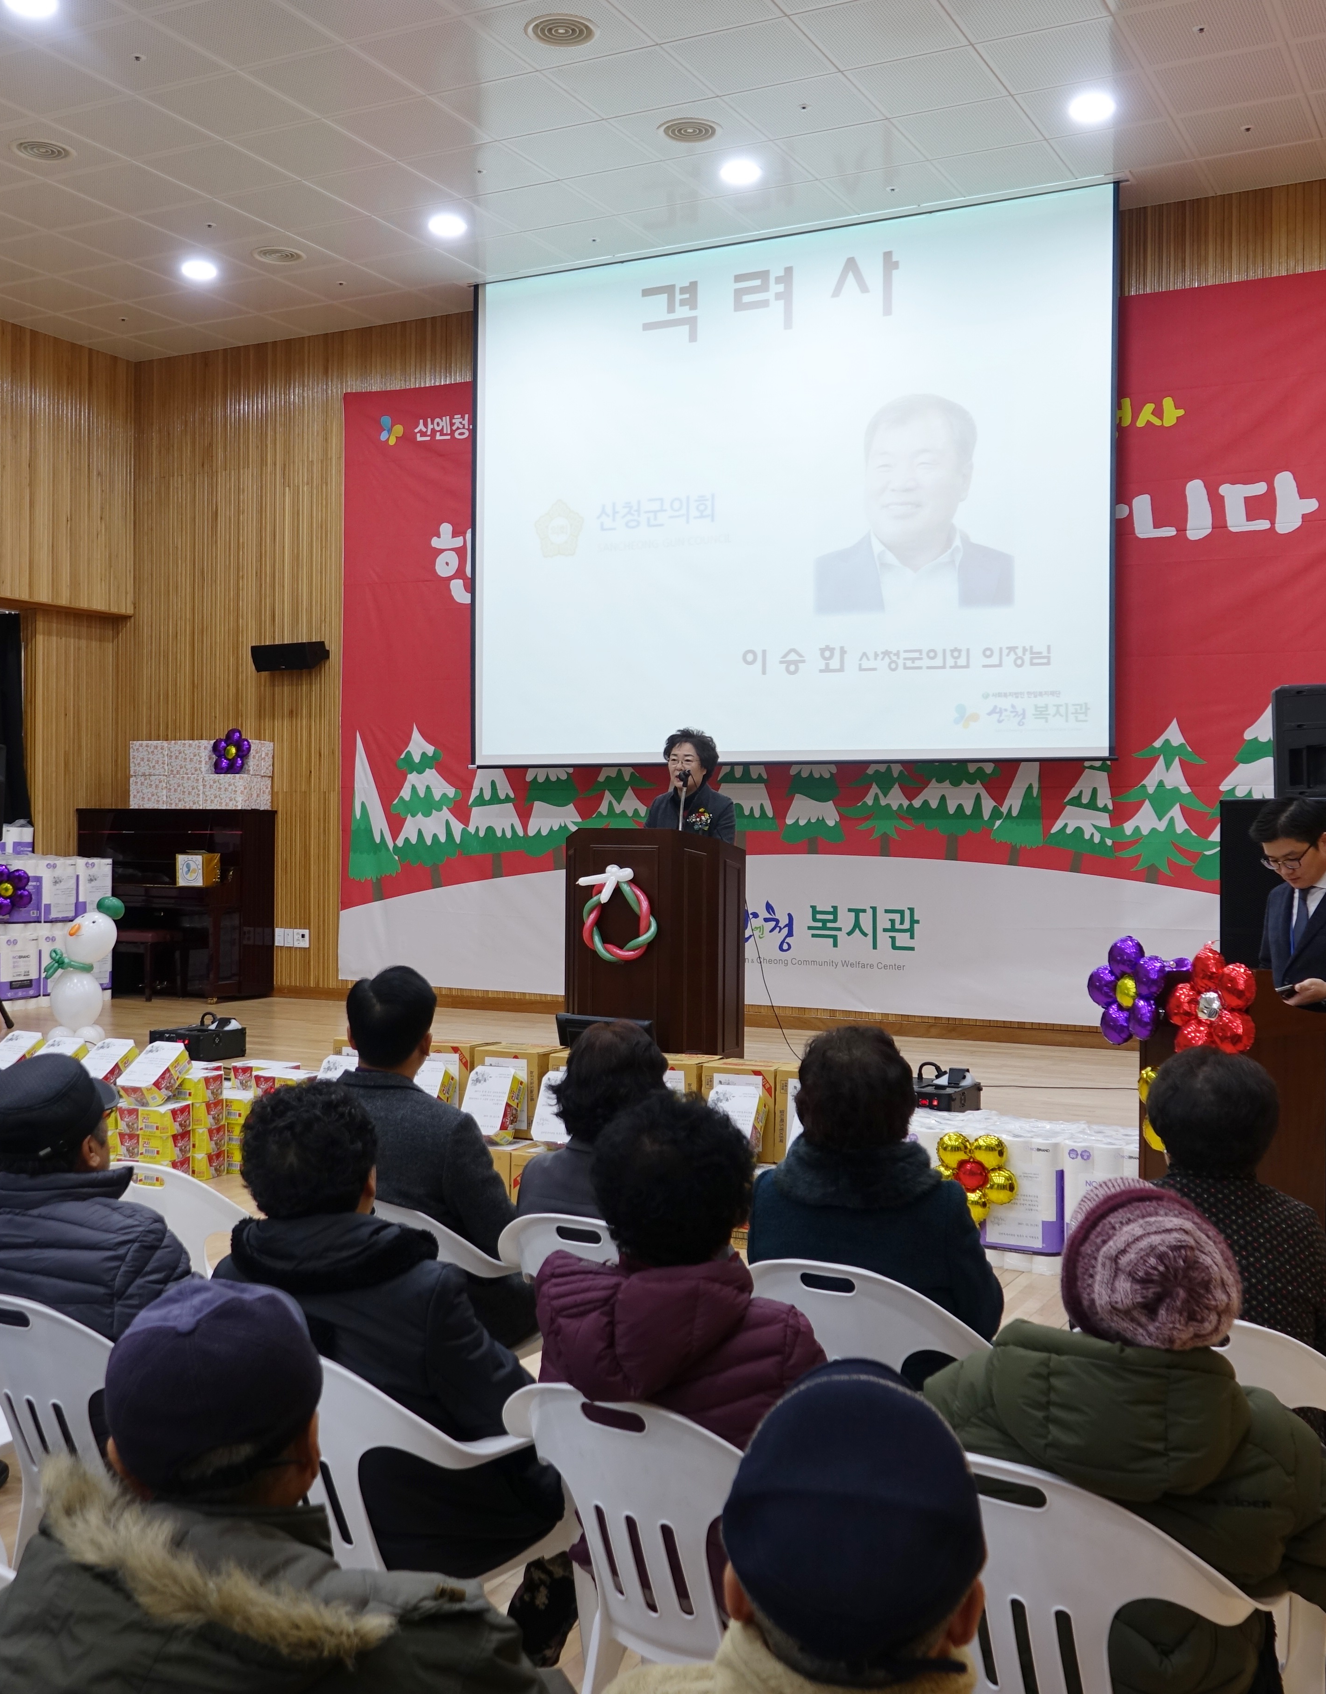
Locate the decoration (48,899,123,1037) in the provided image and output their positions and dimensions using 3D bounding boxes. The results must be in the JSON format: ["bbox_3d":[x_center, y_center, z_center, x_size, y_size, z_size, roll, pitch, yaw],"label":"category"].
[{"bbox_3d":[-3.280,0.684,9.600,0.390,0.810,0.340,1,1,23],"label":"decoration"}]

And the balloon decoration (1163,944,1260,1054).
[{"bbox_3d":[1.527,0.423,4.720,0.120,0.300,0.290,0,1,-26],"label":"balloon decoration"}]

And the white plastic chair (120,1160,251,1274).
[{"bbox_3d":[-1.100,1.127,4.093,0.560,0.810,0.550,1,1,28],"label":"white plastic chair"}]

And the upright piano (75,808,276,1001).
[{"bbox_3d":[-3.581,0.398,12.048,1.520,1.300,0.640,1,1,27],"label":"upright piano"}]

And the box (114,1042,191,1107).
[{"bbox_3d":[-2.301,1.034,7.700,0.200,0.115,0.280,1,34,27],"label":"box"}]

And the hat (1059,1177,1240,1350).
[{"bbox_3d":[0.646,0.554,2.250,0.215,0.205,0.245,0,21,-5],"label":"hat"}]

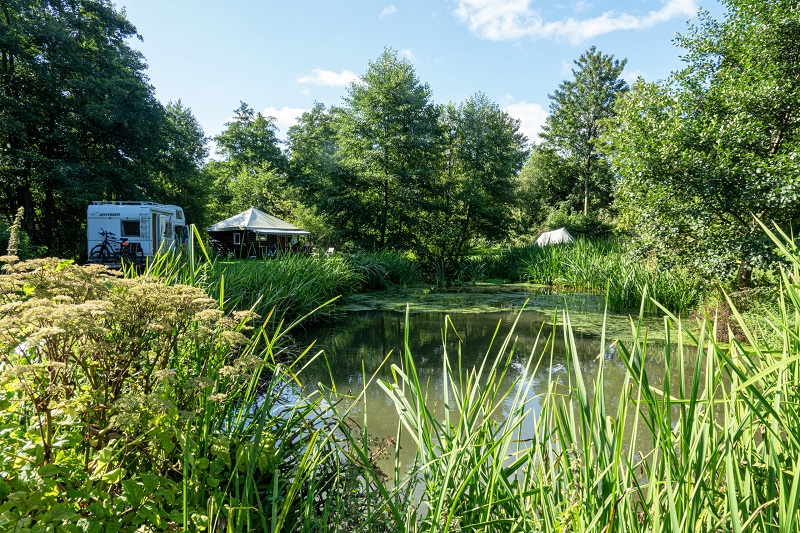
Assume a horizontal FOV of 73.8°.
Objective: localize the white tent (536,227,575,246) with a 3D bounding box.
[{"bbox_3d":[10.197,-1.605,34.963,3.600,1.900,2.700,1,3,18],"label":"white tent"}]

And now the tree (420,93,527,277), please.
[{"bbox_3d":[3.399,-3.728,25.000,5.000,8.758,4.800,0,3,0],"label":"tree"}]

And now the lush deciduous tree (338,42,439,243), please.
[{"bbox_3d":[-0.733,-7.269,34.000,6.700,13.249,6.500,0,3,0],"label":"lush deciduous tree"}]

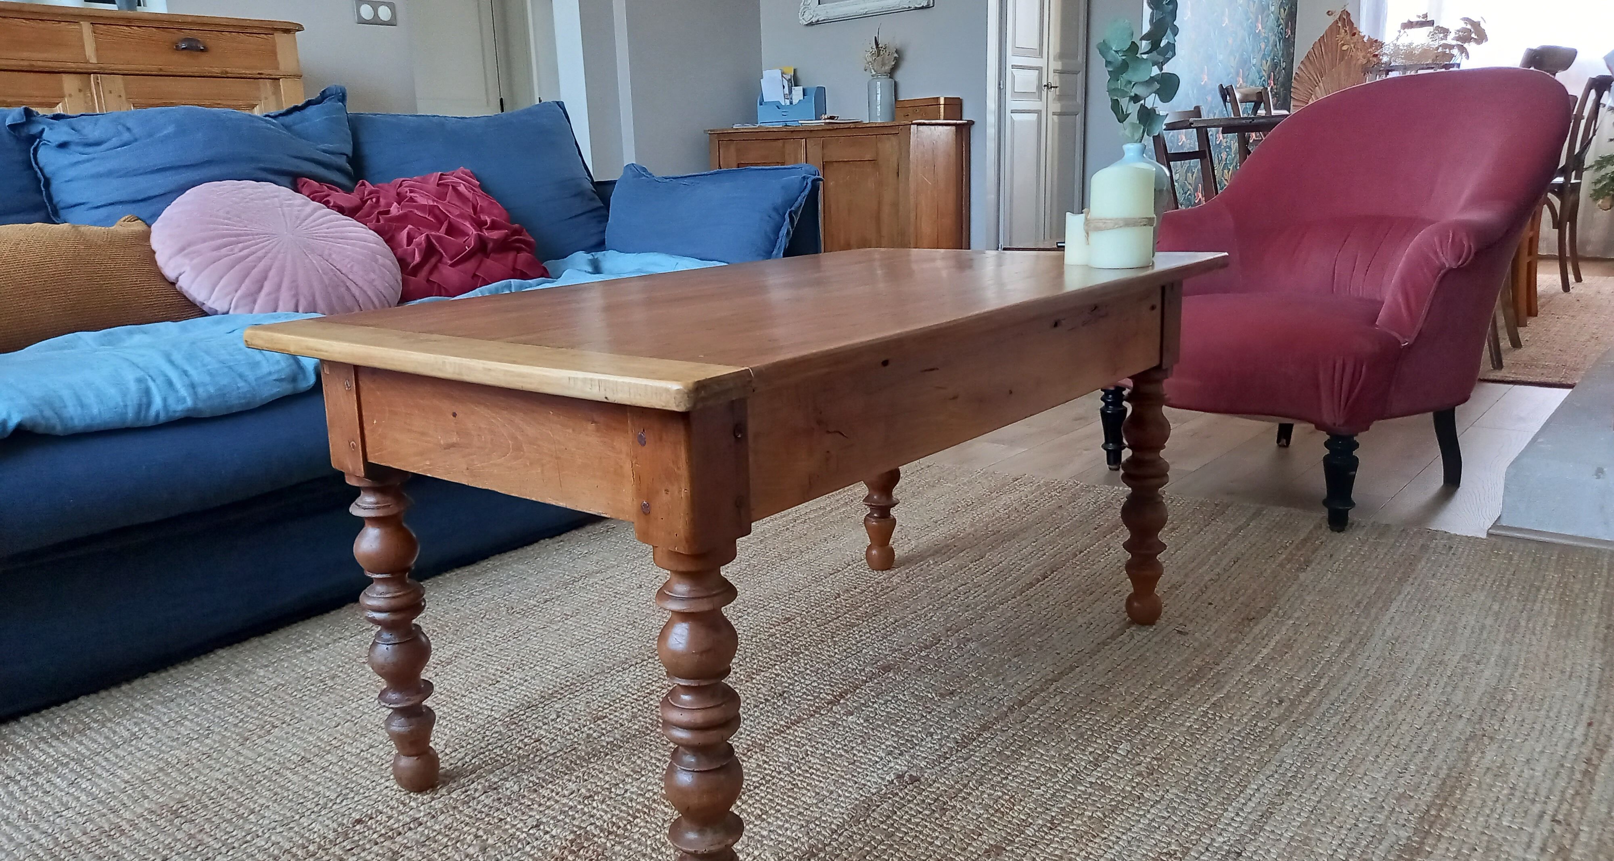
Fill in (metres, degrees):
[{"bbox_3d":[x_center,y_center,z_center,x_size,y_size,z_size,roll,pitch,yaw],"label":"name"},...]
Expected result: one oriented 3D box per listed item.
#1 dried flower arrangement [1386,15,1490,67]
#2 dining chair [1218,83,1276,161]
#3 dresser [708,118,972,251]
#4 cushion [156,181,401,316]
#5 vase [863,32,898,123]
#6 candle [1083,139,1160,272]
[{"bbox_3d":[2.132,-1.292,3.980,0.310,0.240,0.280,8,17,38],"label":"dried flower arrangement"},{"bbox_3d":[1.952,-0.917,4.588,0.490,0.880,0.440,8,17,38],"label":"dining chair"},{"bbox_3d":[0.168,-1.270,6.553,1.407,0.817,0.553,8,17,38],"label":"dresser"},{"bbox_3d":[-0.899,-0.295,2.000,0.405,0.130,0.405,46,31,26],"label":"cushion"},{"bbox_3d":[0.395,-1.890,6.238,0.182,0.470,0.182,-2,13,0],"label":"vase"},{"bbox_3d":[0.388,-0.267,1.427,0.081,0.130,0.081,1,13,15],"label":"candle"}]

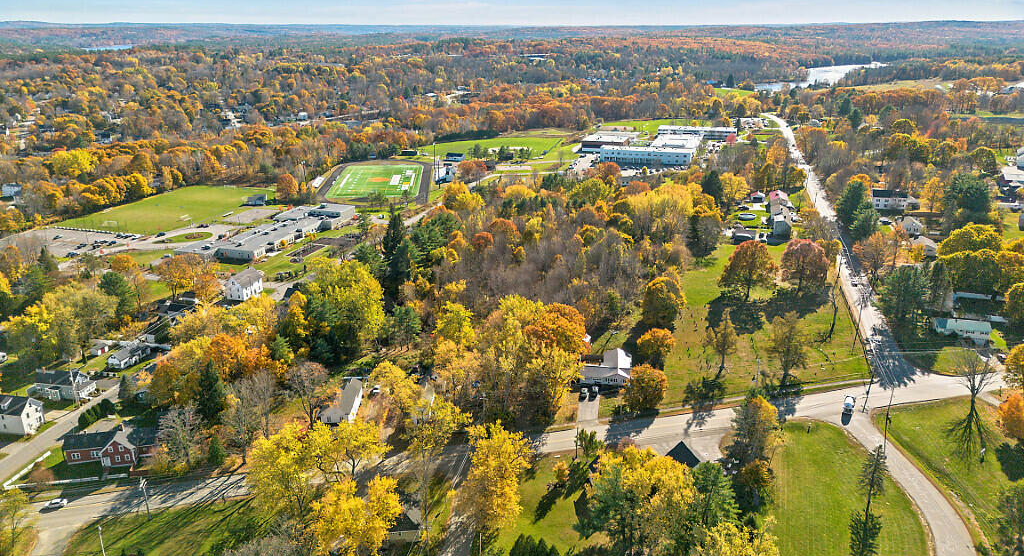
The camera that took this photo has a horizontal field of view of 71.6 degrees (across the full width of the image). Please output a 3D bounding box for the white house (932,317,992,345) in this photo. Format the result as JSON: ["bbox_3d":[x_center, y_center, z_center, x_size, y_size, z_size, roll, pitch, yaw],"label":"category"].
[{"bbox_3d":[152.990,17.000,242.370,17.000,6.000,7.800,3,20,10],"label":"white house"}]

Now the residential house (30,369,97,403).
[{"bbox_3d":[-135.700,31.604,213.378,16.500,6.500,9.000,1,20,4],"label":"residential house"}]

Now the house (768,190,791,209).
[{"bbox_3d":[142.520,-42.210,379.640,8.640,6.800,17.820,6,20,15],"label":"house"}]

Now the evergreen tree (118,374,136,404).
[{"bbox_3d":[-112.519,32.331,207.304,4.673,9.231,4.673,0,20,0],"label":"evergreen tree"}]

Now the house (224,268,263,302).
[{"bbox_3d":[-114.530,2.360,303.400,9.130,10.440,13.050,6,21,17],"label":"house"}]

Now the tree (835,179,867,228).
[{"bbox_3d":[162.200,-35.070,338.300,12.800,23.300,12.800,0,20,0],"label":"tree"}]

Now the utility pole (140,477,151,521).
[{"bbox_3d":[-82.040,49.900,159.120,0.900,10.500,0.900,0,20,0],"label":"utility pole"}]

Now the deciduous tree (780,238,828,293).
[{"bbox_3d":[129.931,-4.531,315.683,21.500,24.000,21.500,0,20,0],"label":"deciduous tree"}]

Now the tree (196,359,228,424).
[{"bbox_3d":[-82.778,31.021,195.810,7.900,19.500,7.900,0,20,0],"label":"tree"}]

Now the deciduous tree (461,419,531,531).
[{"bbox_3d":[-3.648,43.789,152.860,14.600,24.400,14.600,0,20,0],"label":"deciduous tree"}]

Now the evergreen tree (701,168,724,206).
[{"bbox_3d":[108.890,-48.860,383.380,11.000,18.800,11.000,0,20,0],"label":"evergreen tree"}]

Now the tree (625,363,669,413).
[{"bbox_3d":[41.855,34.661,220.003,13.500,15.300,13.500,0,20,0],"label":"tree"}]

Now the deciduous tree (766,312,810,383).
[{"bbox_3d":[82.730,20.940,211.940,11.500,21.300,11.500,0,20,0],"label":"deciduous tree"}]

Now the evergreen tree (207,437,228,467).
[{"bbox_3d":[-74.791,43.314,178.960,4.514,7.680,4.514,0,20,0],"label":"evergreen tree"}]

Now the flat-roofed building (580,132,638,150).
[{"bbox_3d":[93.420,-130.415,683.264,40.000,11.000,66.000,5,21,14],"label":"flat-roofed building"}]

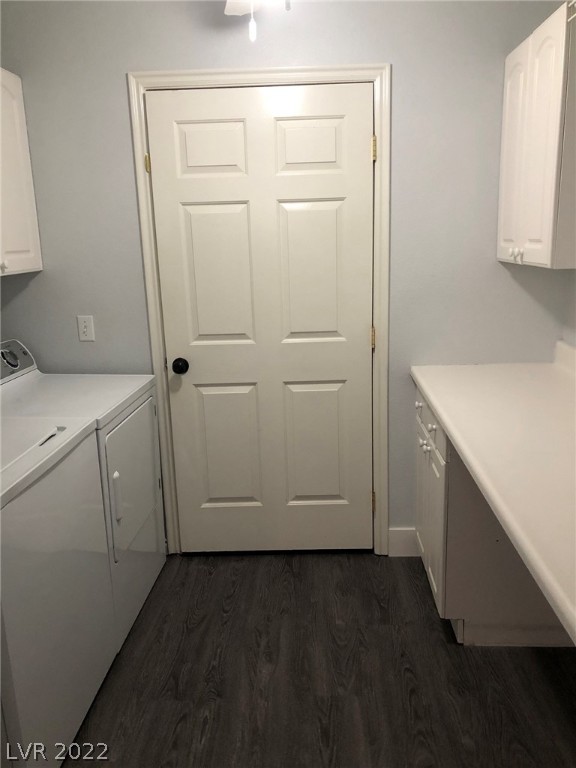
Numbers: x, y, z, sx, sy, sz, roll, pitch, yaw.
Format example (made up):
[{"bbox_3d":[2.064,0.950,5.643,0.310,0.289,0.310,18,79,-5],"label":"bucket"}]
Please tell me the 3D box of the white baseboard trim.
[{"bbox_3d":[0.551,0.739,2.905,0.152,0.149,0.018,-1,14,3],"label":"white baseboard trim"}]

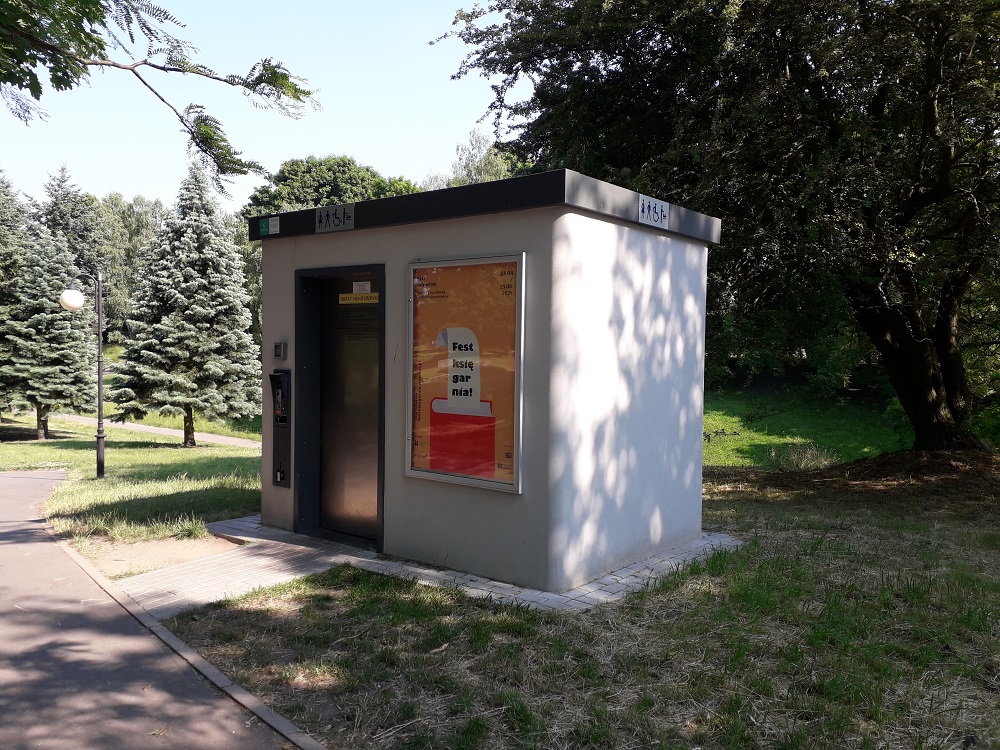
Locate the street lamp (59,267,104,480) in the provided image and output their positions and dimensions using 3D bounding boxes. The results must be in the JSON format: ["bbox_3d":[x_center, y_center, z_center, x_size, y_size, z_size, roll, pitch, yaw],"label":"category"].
[{"bbox_3d":[-7.758,0.012,14.507,0.764,3.882,0.395,0,2,-24],"label":"street lamp"}]

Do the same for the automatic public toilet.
[{"bbox_3d":[-0.165,-0.004,6.515,3.180,2.575,2.282,2,3,38],"label":"automatic public toilet"}]

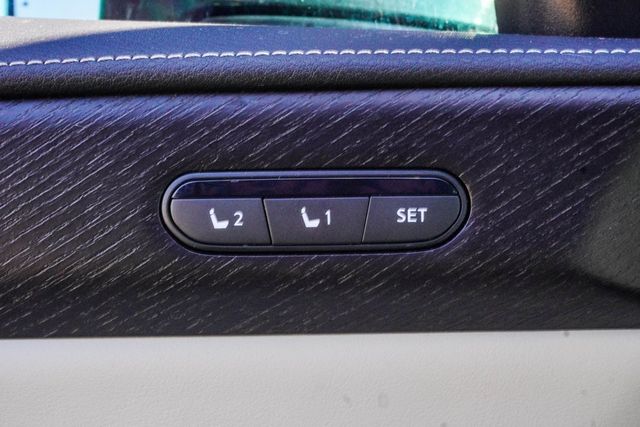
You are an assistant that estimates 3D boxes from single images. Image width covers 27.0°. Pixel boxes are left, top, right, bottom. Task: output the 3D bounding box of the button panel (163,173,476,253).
[{"bbox_3d":[-0.001,-0.001,0.362,0.082,0.022,0.010,-1,-3,0],"label":"button panel"}]

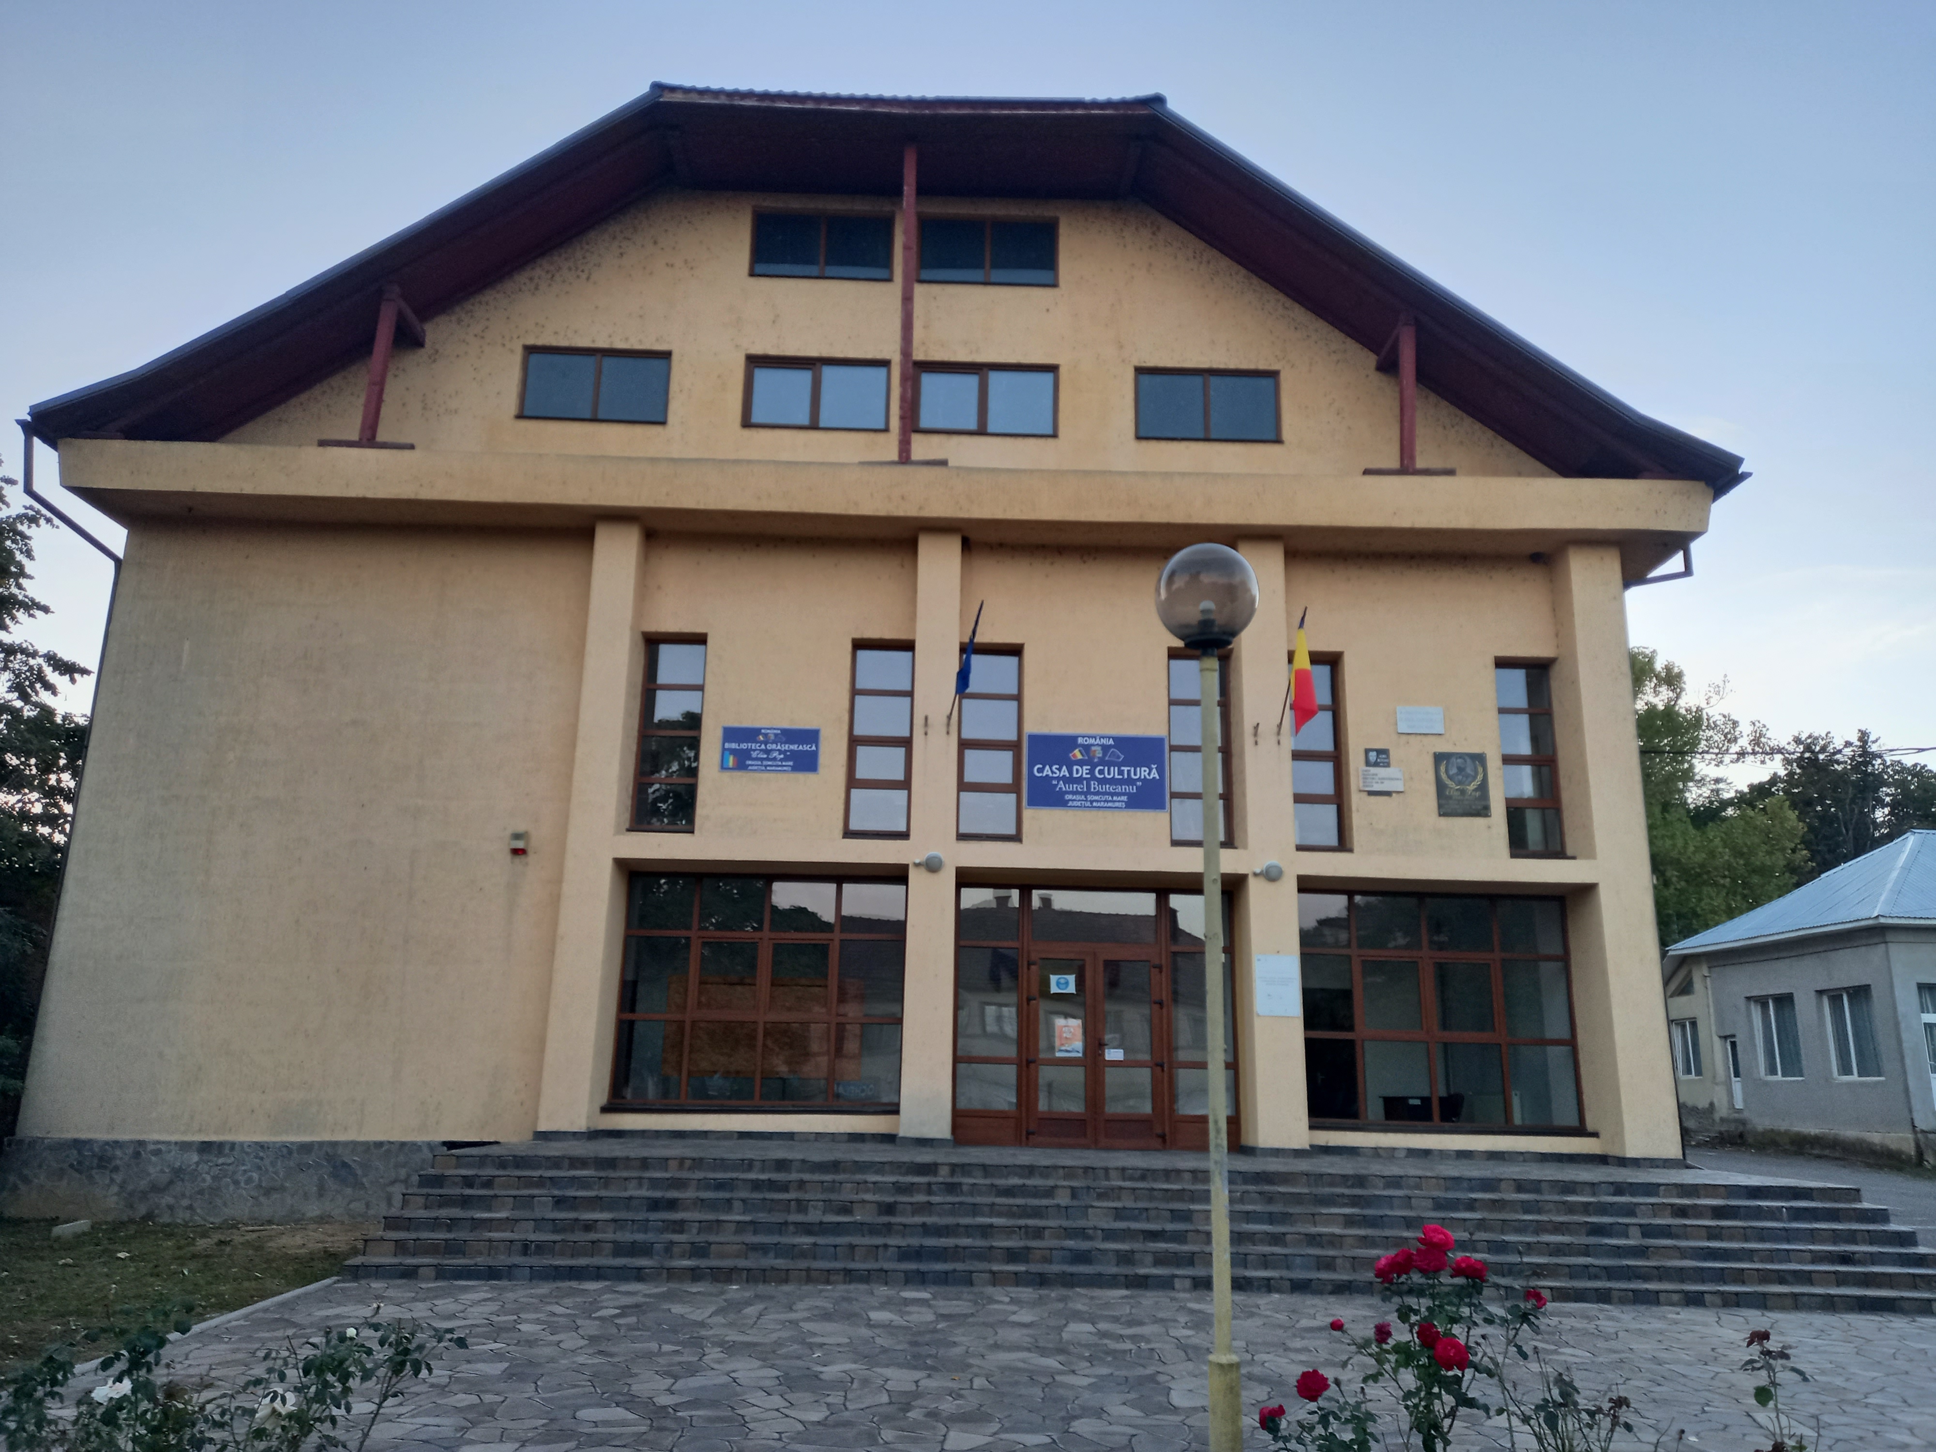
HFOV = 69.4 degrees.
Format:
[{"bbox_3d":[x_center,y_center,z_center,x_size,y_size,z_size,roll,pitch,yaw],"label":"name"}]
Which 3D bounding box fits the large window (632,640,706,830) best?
[{"bbox_3d":[-3.618,0.129,17.047,0.814,2.378,0.120,1,-14,-1],"label":"large window"}]

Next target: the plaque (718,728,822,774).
[{"bbox_3d":[-2.329,0.280,16.484,1.161,0.553,0.050,1,-15,0],"label":"plaque"}]

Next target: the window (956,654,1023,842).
[{"bbox_3d":[0.259,0.225,17.112,0.782,2.378,0.120,1,-14,-1],"label":"window"}]

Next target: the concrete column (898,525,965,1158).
[{"bbox_3d":[-0.400,1.147,16.298,0.555,7.012,0.550,1,-14,-1],"label":"concrete column"}]

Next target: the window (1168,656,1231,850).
[{"bbox_3d":[2.833,0.289,17.155,0.798,2.378,0.120,1,-14,-1],"label":"window"}]

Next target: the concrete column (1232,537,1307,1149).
[{"bbox_3d":[3.497,1.244,16.363,0.556,7.075,0.550,1,-14,-1],"label":"concrete column"}]

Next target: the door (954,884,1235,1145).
[{"bbox_3d":[1.477,3.364,16.230,3.294,2.936,0.120,1,-15,0],"label":"door"}]

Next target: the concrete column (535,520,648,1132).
[{"bbox_3d":[-4.233,1.039,16.030,0.527,6.946,0.620,1,-15,0],"label":"concrete column"}]

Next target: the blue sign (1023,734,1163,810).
[{"bbox_3d":[1.521,0.543,16.460,1.662,0.912,0.050,1,-15,0],"label":"blue sign"}]

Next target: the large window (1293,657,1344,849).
[{"bbox_3d":[4.184,0.323,17.177,0.798,2.378,0.120,1,-14,-1],"label":"large window"}]

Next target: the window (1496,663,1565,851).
[{"bbox_3d":[6.868,0.390,17.222,0.798,2.378,0.120,1,-14,-1],"label":"window"}]

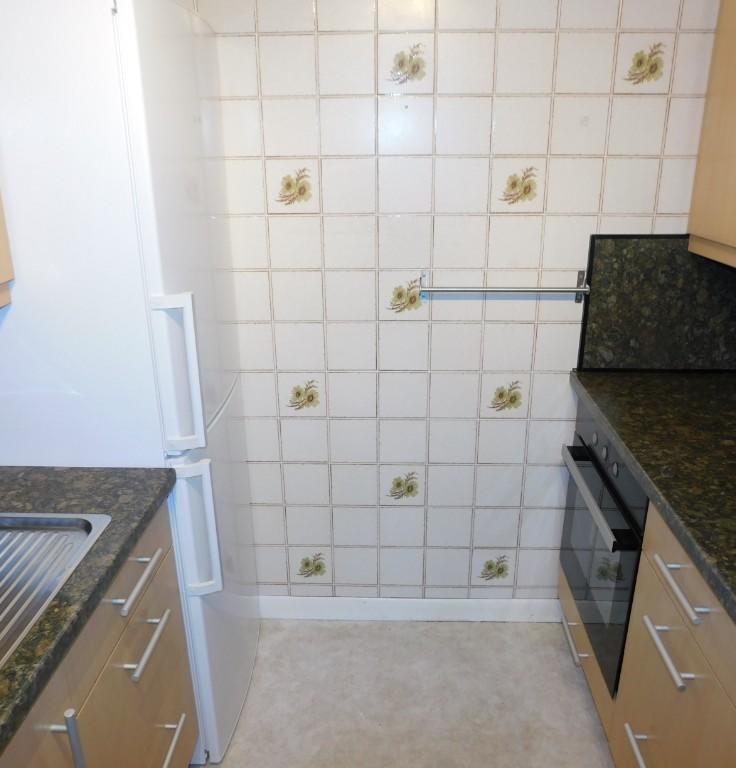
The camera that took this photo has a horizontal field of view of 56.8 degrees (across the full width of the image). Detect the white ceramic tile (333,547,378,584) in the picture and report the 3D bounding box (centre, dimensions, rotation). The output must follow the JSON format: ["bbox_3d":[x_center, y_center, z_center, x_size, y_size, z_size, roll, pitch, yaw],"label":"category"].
[{"bbox_3d":[-0.041,0.608,2.280,0.151,0.150,0.009,0,19,1],"label":"white ceramic tile"}]

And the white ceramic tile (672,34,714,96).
[{"bbox_3d":[0.871,-0.831,1.760,0.151,0.150,0.009,0,19,1],"label":"white ceramic tile"}]

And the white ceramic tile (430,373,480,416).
[{"bbox_3d":[0.262,0.036,2.065,0.150,0.150,0.010,0,20,1],"label":"white ceramic tile"}]

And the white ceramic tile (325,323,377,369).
[{"bbox_3d":[-0.047,-0.110,2.033,0.150,0.150,0.009,0,20,2],"label":"white ceramic tile"}]

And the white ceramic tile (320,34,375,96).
[{"bbox_3d":[-0.052,-0.825,1.763,0.150,0.150,0.009,0,20,2],"label":"white ceramic tile"}]

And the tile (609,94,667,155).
[{"bbox_3d":[0.709,-0.680,1.791,0.150,0.150,0.009,0,20,2],"label":"tile"}]

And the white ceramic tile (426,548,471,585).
[{"bbox_3d":[0.266,0.609,2.274,0.151,0.150,0.009,0,19,1],"label":"white ceramic tile"}]

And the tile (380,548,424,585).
[{"bbox_3d":[0.114,0.612,2.276,0.150,0.150,0.010,0,20,1],"label":"tile"}]

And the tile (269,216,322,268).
[{"bbox_3d":[-0.204,-0.401,1.933,0.151,0.150,0.009,0,19,1],"label":"tile"}]

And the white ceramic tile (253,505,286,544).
[{"bbox_3d":[-0.345,0.464,2.229,0.150,0.150,0.009,0,20,2],"label":"white ceramic tile"}]

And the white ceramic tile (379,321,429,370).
[{"bbox_3d":[0.108,-0.109,2.027,0.150,0.150,0.009,0,20,2],"label":"white ceramic tile"}]

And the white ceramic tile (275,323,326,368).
[{"bbox_3d":[-0.201,-0.113,2.033,0.151,0.150,0.009,0,19,1],"label":"white ceramic tile"}]

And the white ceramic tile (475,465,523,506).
[{"bbox_3d":[0.414,0.322,2.156,0.150,0.150,0.009,0,20,2],"label":"white ceramic tile"}]

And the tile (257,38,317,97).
[{"bbox_3d":[-0.203,-0.825,1.768,0.150,0.150,0.009,0,20,2],"label":"tile"}]

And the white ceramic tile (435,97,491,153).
[{"bbox_3d":[0.256,-0.686,1.814,0.150,0.150,0.009,0,20,2],"label":"white ceramic tile"}]

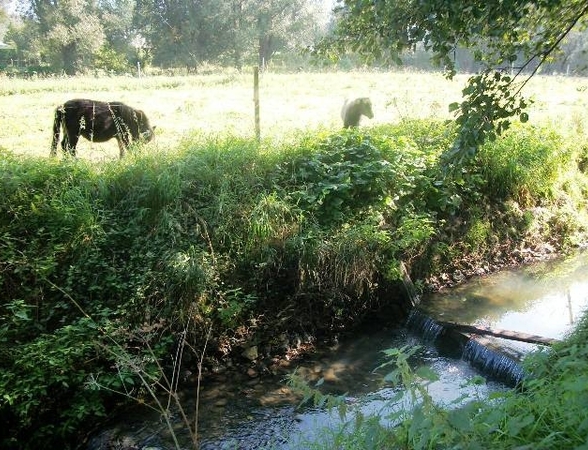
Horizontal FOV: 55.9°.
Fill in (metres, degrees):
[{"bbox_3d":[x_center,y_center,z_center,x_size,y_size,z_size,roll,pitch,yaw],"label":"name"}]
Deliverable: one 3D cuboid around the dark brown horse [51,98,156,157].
[{"bbox_3d":[-3.067,-1.439,8.778,1.630,1.070,0.500,-2,17,-8],"label":"dark brown horse"}]

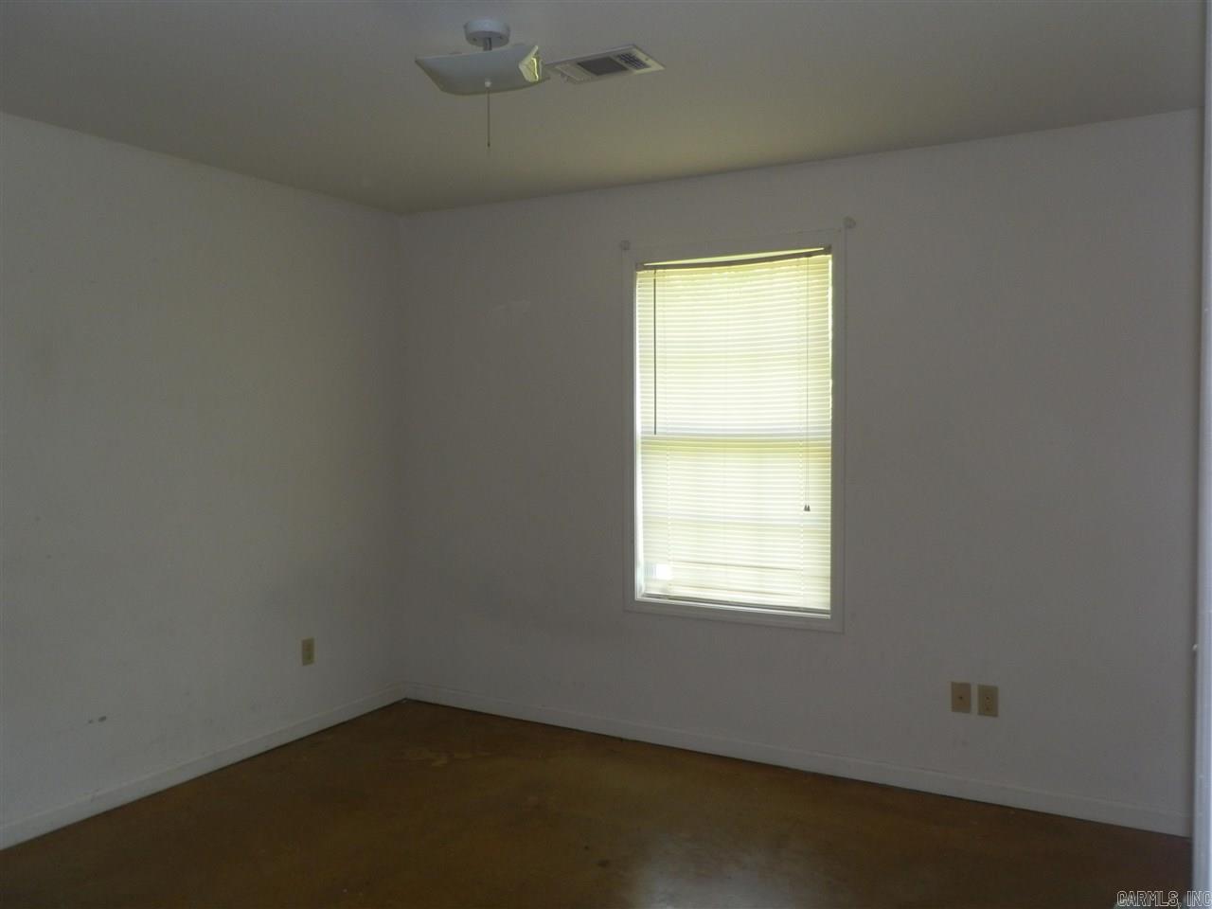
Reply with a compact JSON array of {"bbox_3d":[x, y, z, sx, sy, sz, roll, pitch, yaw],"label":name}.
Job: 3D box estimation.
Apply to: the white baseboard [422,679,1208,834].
[{"bbox_3d":[0.478,1.232,4.157,3.450,0.083,0.015,1,2,29],"label":"white baseboard"}]

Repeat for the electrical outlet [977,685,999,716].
[{"bbox_3d":[1.410,0.911,3.619,0.073,0.114,0.010,1,2,29],"label":"electrical outlet"}]

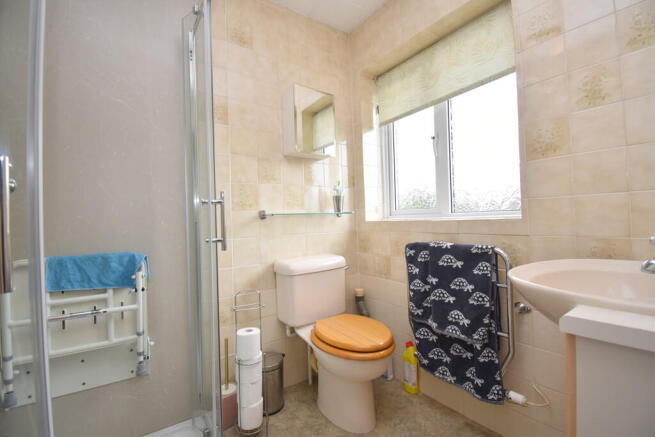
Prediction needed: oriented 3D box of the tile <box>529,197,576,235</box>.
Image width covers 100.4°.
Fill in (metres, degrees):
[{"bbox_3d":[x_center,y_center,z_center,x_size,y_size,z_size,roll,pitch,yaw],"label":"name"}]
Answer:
[{"bbox_3d":[0.860,-0.008,1.052,0.010,0.152,0.152,-2,0,-35],"label":"tile"}]

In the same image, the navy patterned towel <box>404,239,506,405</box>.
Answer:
[{"bbox_3d":[0.583,0.443,1.301,0.085,0.635,0.455,-2,0,-35],"label":"navy patterned towel"}]

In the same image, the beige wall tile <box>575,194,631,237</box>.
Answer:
[{"bbox_3d":[0.960,-0.008,0.958,0.008,0.150,0.150,-1,-1,-37],"label":"beige wall tile"}]

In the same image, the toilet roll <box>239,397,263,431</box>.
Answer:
[{"bbox_3d":[-0.368,0.923,1.313,0.110,0.109,0.110,-2,0,0],"label":"toilet roll"}]

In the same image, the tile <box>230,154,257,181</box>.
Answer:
[{"bbox_3d":[-0.456,-0.269,1.496,0.152,0.152,0.010,-2,0,-35],"label":"tile"}]

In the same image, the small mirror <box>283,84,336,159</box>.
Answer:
[{"bbox_3d":[-0.107,-0.569,1.664,0.288,0.389,0.130,-2,0,-35],"label":"small mirror"}]

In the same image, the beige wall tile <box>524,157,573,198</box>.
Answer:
[{"bbox_3d":[0.857,-0.158,1.063,0.010,0.148,0.145,-1,-1,-37],"label":"beige wall tile"}]

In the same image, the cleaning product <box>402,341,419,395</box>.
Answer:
[{"bbox_3d":[0.468,0.840,1.523,0.060,0.268,0.085,-1,-1,-37],"label":"cleaning product"}]

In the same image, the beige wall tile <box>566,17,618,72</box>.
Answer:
[{"bbox_3d":[0.937,-0.619,0.969,0.008,0.150,0.150,-1,-1,-37],"label":"beige wall tile"}]

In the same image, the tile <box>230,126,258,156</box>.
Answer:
[{"bbox_3d":[-0.455,-0.419,1.490,0.148,0.148,0.010,-1,-1,-37],"label":"tile"}]

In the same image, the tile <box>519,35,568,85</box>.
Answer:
[{"bbox_3d":[0.853,-0.620,1.082,0.008,0.150,0.150,-1,-1,-37],"label":"tile"}]

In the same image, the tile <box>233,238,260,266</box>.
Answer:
[{"bbox_3d":[-0.439,0.181,1.485,0.148,0.148,0.010,-1,-1,-37],"label":"tile"}]

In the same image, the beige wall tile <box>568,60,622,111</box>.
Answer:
[{"bbox_3d":[0.937,-0.464,0.959,0.010,0.152,0.152,-2,0,-35],"label":"beige wall tile"}]

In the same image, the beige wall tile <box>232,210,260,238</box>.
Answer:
[{"bbox_3d":[-0.446,0.034,1.497,0.152,0.152,0.010,-2,0,-35],"label":"beige wall tile"}]

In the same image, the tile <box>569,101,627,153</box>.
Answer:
[{"bbox_3d":[0.949,-0.315,0.963,0.008,0.150,0.150,-1,-1,-37],"label":"tile"}]

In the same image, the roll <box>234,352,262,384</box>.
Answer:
[{"bbox_3d":[-0.361,0.678,1.265,0.110,0.109,0.110,-2,0,-35],"label":"roll"}]

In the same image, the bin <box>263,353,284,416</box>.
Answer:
[{"bbox_3d":[-0.325,0.861,1.440,0.180,0.255,0.168,-1,-1,-37],"label":"bin"}]

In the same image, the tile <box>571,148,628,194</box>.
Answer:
[{"bbox_3d":[0.942,-0.161,0.951,0.010,0.148,0.145,-1,-1,-37],"label":"tile"}]

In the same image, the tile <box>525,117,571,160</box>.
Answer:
[{"bbox_3d":[0.853,-0.309,1.058,0.010,0.152,0.152,-2,0,-35],"label":"tile"}]

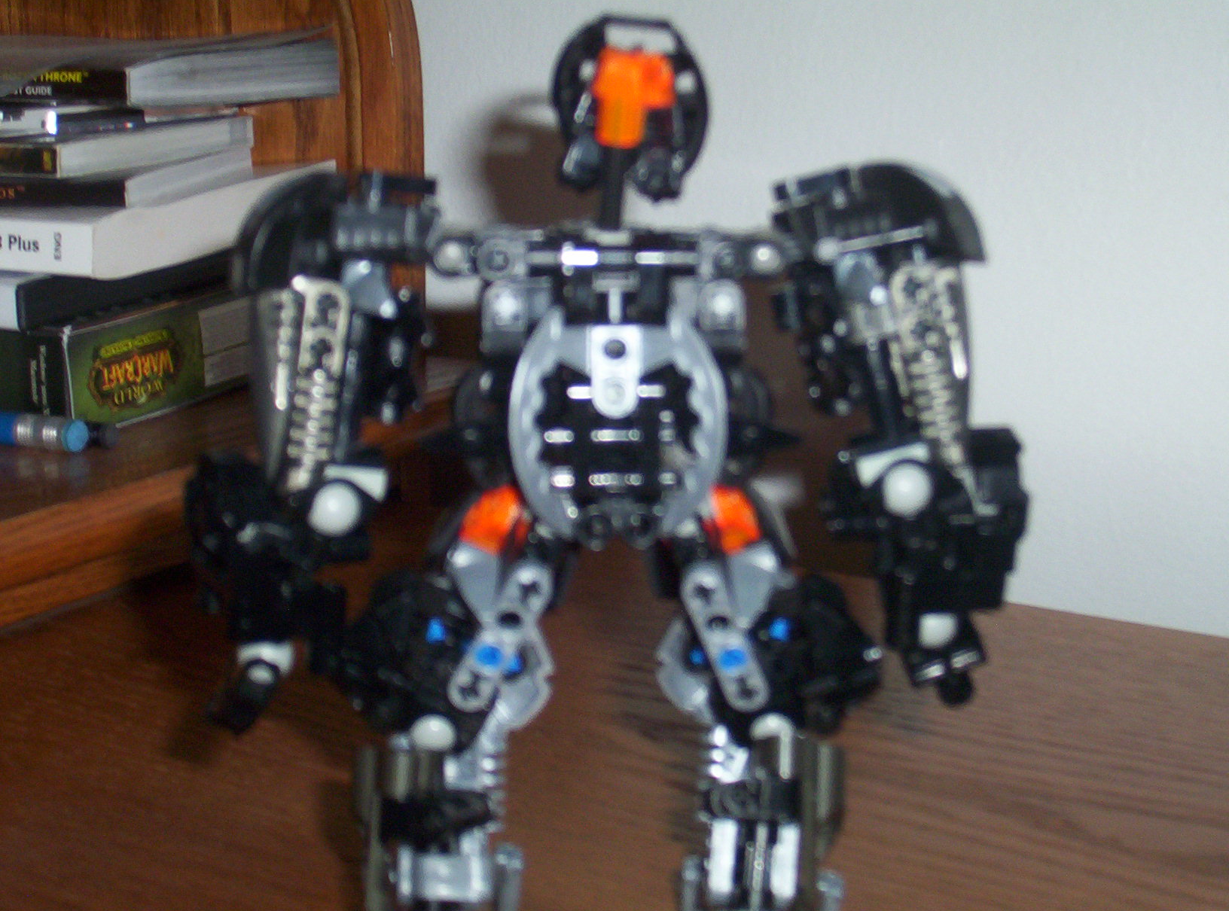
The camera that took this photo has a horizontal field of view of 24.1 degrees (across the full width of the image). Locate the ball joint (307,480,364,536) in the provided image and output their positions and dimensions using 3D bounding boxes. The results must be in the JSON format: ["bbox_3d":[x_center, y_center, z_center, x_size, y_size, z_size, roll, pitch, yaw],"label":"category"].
[{"bbox_3d":[-0.054,0.010,0.565,0.010,0.010,0.010,0,10,0],"label":"ball joint"}]

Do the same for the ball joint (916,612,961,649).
[{"bbox_3d":[0.063,0.034,0.568,0.010,0.010,0.010,0,10,0],"label":"ball joint"}]

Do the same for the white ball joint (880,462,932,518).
[{"bbox_3d":[0.057,0.007,0.565,0.010,0.010,0.010,0,10,0],"label":"white ball joint"}]

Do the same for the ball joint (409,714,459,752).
[{"bbox_3d":[-0.036,0.056,0.570,0.010,0.010,0.010,0,10,0],"label":"ball joint"}]

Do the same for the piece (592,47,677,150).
[{"bbox_3d":[0.003,-0.069,0.555,0.016,0.020,0.016,7,10,3],"label":"piece"}]

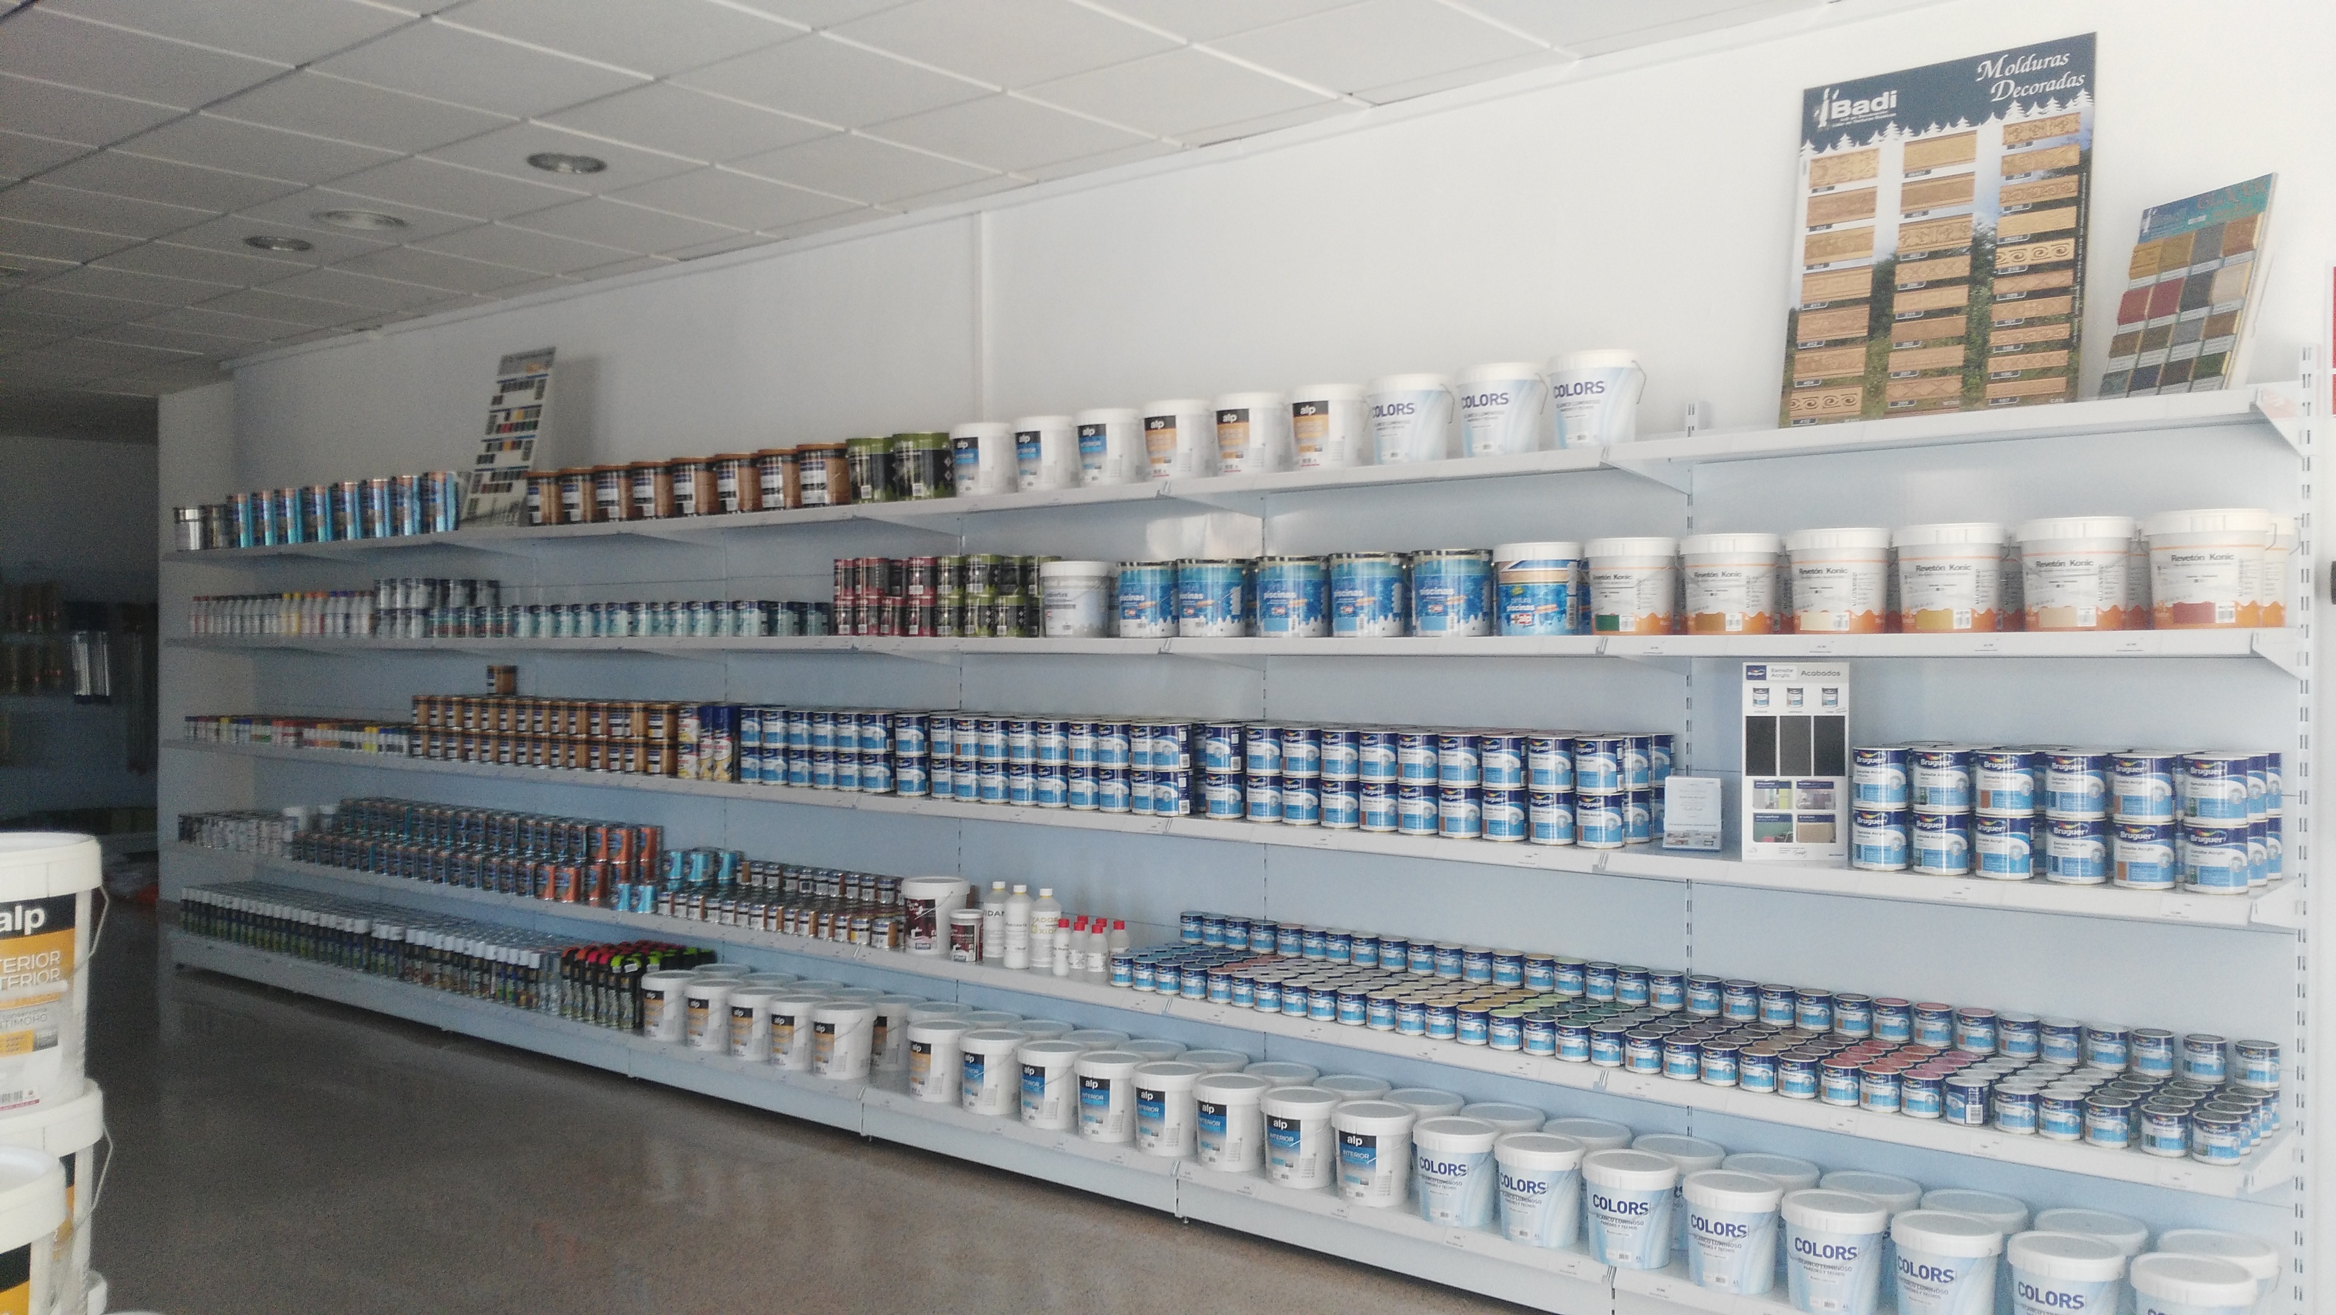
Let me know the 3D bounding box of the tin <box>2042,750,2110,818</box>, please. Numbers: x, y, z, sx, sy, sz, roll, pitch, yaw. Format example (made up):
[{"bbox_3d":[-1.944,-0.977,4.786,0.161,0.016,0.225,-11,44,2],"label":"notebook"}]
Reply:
[{"bbox_3d":[1.677,0.237,3.200,0.100,0.117,0.100,0,1,28],"label":"tin"}]

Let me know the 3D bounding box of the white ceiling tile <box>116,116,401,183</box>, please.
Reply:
[{"bbox_3d":[-2.603,-1.454,4.967,0.595,0.018,0.595,1,1,38],"label":"white ceiling tile"}]

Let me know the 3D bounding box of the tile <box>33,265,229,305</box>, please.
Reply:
[{"bbox_3d":[-4.080,-1.482,6.900,0.600,0.018,0.600,1,1,39],"label":"tile"}]

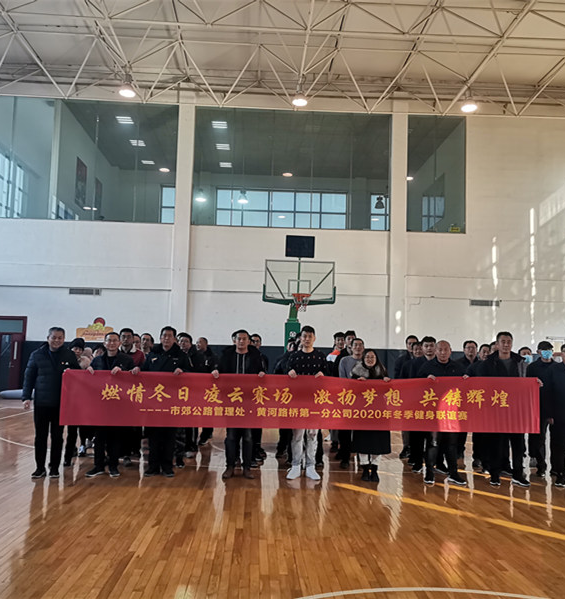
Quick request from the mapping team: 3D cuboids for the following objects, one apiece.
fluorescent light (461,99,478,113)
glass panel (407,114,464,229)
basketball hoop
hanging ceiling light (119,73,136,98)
[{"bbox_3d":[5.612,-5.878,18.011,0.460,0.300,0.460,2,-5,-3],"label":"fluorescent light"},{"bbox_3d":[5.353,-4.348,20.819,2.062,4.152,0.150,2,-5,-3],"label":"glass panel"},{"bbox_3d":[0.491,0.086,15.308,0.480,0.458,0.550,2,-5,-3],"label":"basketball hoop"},{"bbox_3d":[-4.519,-6.281,17.576,0.460,0.530,0.460,2,-5,-3],"label":"hanging ceiling light"}]

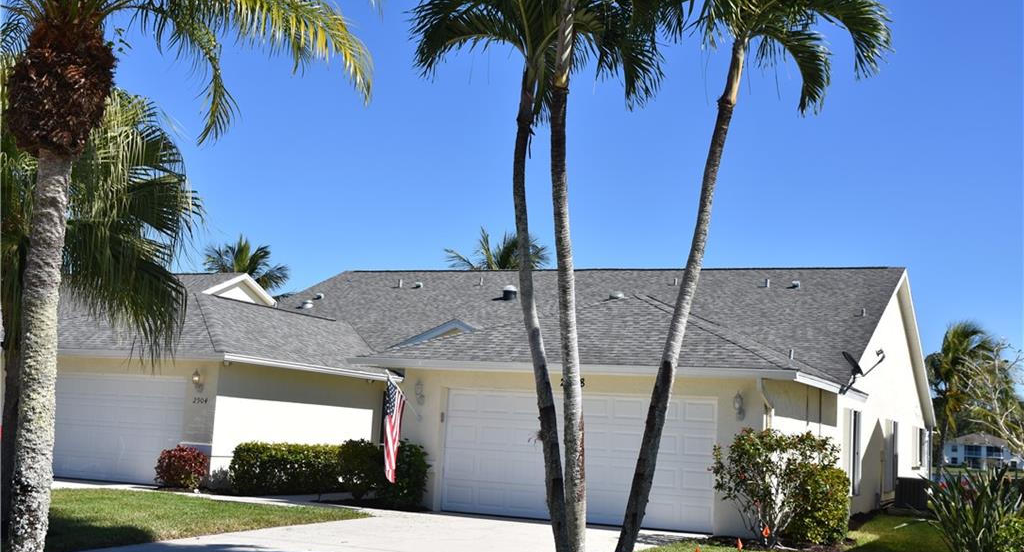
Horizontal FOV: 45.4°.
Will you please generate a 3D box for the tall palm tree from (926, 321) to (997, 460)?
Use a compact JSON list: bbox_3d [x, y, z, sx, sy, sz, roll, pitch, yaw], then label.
[{"bbox_3d":[20.963,6.347,57.464,4.000,8.270,4.000,0,-8,24],"label":"tall palm tree"}]

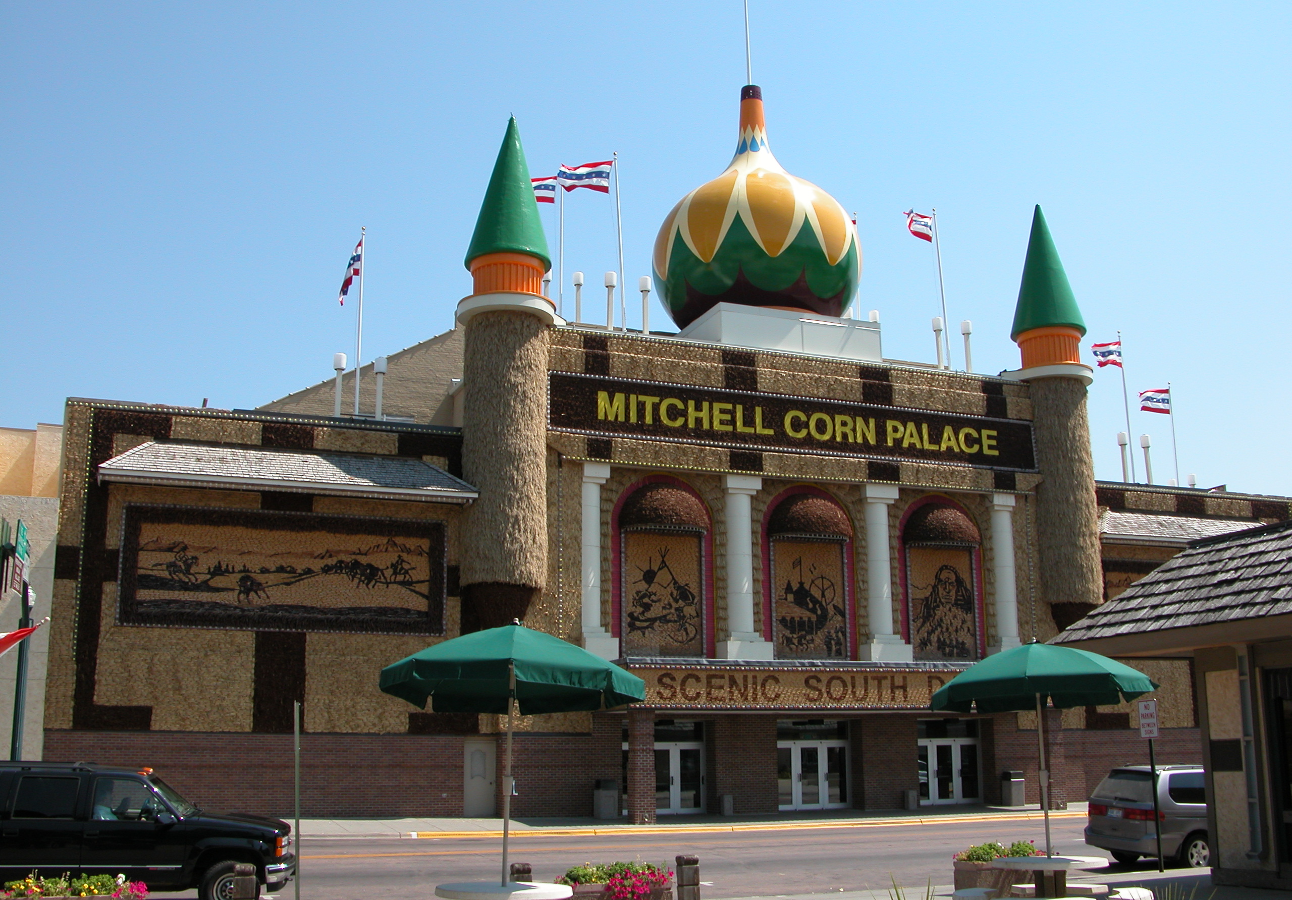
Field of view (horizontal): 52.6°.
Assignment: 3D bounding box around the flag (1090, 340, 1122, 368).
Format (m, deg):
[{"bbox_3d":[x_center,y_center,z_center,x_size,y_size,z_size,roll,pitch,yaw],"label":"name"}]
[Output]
[{"bbox_3d":[17.516,-3.645,49.659,1.380,1.050,0.280,5,-14,-21],"label":"flag"}]

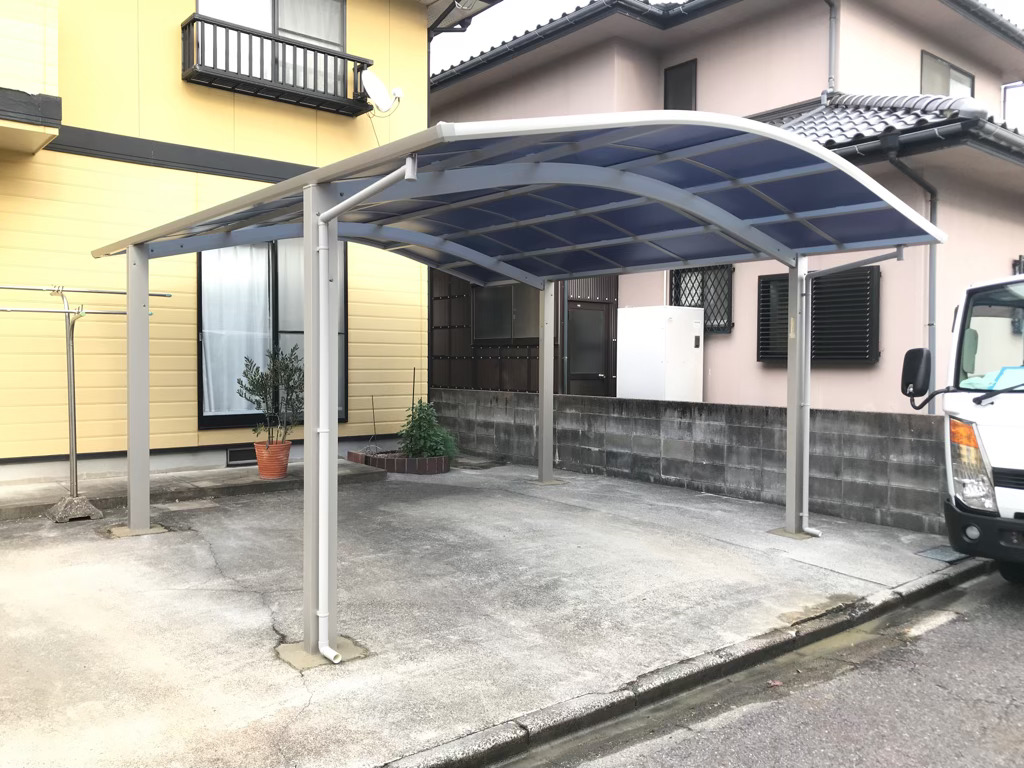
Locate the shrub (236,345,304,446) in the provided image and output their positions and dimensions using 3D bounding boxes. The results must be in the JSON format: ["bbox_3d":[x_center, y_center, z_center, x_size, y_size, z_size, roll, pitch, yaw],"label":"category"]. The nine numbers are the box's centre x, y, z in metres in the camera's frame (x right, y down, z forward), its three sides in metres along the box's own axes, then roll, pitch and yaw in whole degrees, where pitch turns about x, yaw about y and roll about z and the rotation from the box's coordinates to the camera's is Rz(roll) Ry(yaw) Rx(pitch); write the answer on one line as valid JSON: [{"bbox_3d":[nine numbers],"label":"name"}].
[{"bbox_3d":[-2.387,0.107,8.290,0.700,1.013,0.640,-1,2,-40],"label":"shrub"}]

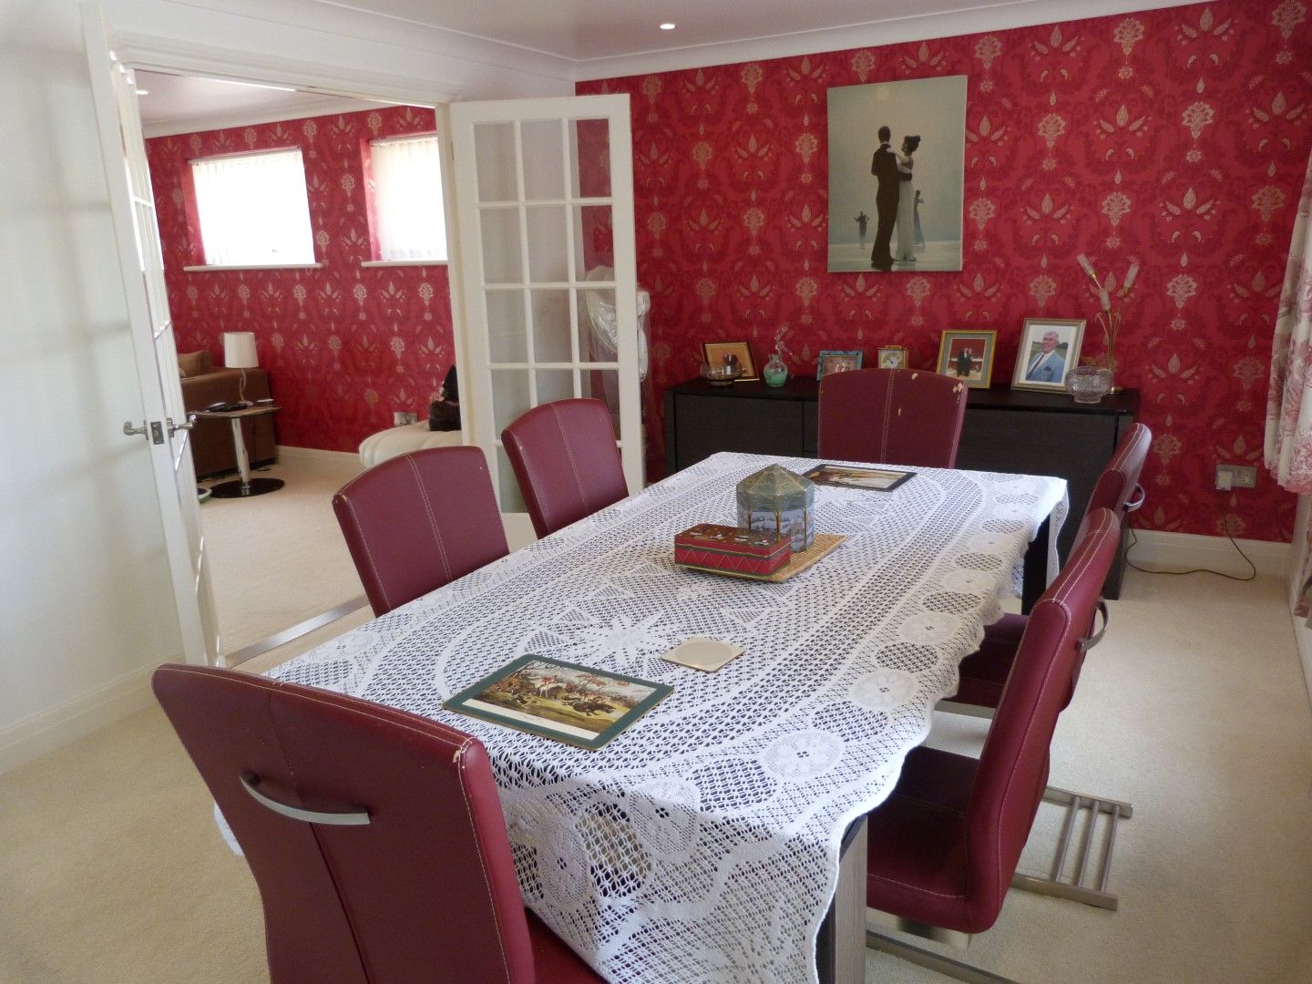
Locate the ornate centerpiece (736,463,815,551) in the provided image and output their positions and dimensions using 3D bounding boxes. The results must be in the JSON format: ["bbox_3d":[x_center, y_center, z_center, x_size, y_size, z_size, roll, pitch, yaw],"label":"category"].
[{"bbox_3d":[0.269,0.028,2.125,0.168,0.184,0.168,5,17,26],"label":"ornate centerpiece"}]

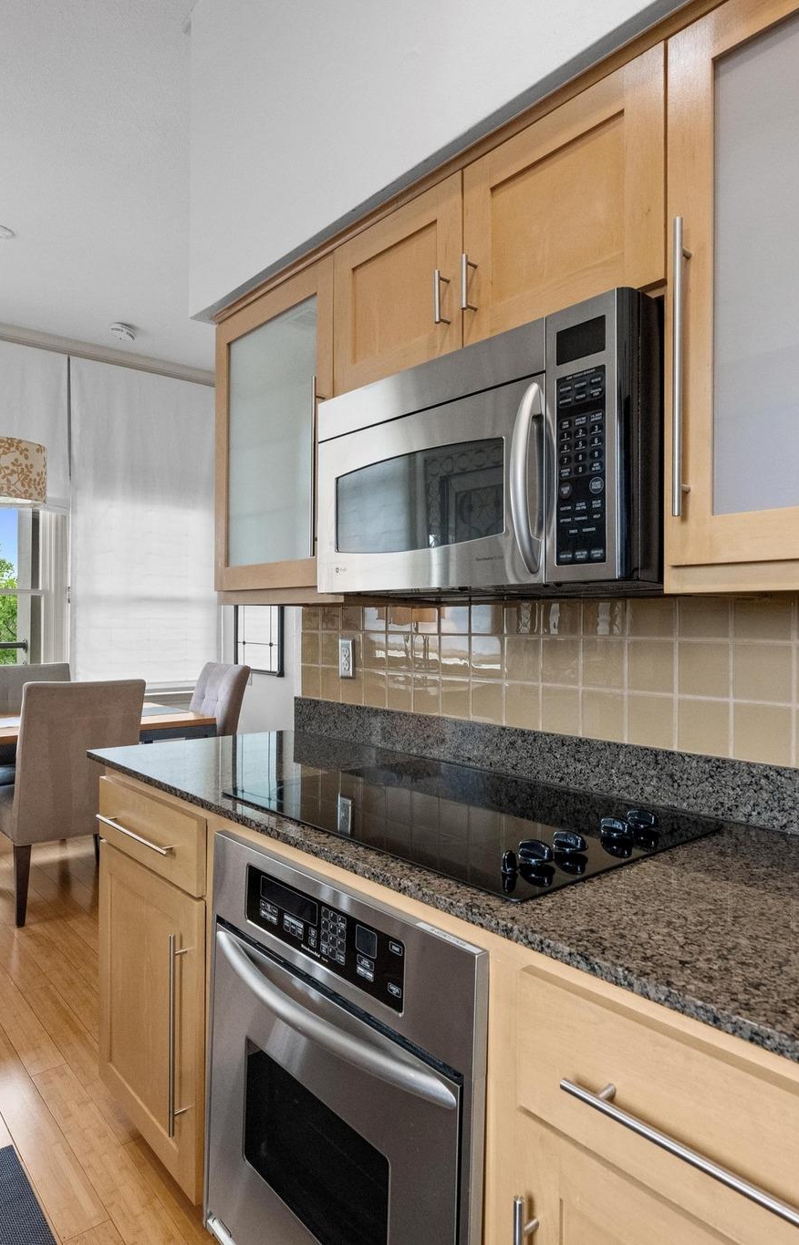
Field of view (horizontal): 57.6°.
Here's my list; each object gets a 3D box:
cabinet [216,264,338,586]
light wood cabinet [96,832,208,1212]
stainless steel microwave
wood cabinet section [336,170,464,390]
[{"bbox_3d":[-0.208,-0.455,1.955,0.335,0.800,0.560,0,0,-41],"label":"cabinet"},{"bbox_3d":[-0.364,0.815,1.903,0.610,0.840,0.610,0,0,-41],"label":"light wood cabinet"},{"bbox_3d":[0.209,-0.271,1.434,0.400,0.415,0.760,0,0,-41],"label":"stainless steel microwave"},{"bbox_3d":[0.108,-0.647,1.544,0.330,0.325,0.384,0,0,-42],"label":"wood cabinet section"}]

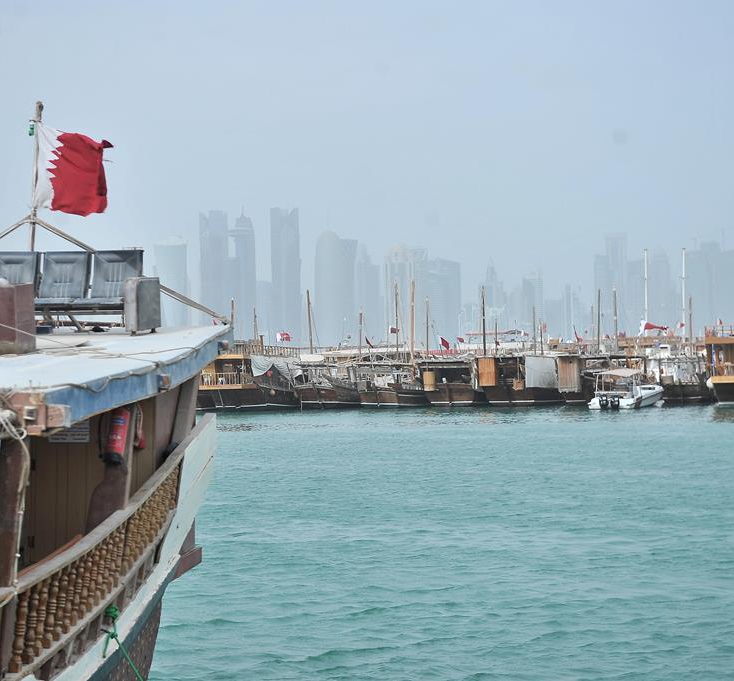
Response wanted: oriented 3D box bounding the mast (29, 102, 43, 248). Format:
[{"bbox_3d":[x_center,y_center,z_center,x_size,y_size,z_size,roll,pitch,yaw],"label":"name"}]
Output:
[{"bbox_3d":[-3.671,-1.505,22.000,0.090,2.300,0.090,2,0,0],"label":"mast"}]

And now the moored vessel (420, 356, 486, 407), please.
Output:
[{"bbox_3d":[6.300,2.774,141.000,4.100,3.600,13.000,0,-1,9],"label":"moored vessel"}]

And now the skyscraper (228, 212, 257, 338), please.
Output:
[{"bbox_3d":[-211.058,-107.983,3400.000,46.000,241.000,42.000,-1,0,0],"label":"skyscraper"}]

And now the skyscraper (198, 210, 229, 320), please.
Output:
[{"bbox_3d":[-273.900,-107.864,3550.000,50.000,245.000,45.000,-1,0,0],"label":"skyscraper"}]

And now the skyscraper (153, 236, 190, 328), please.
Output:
[{"bbox_3d":[-302.659,-65.792,3080.000,52.000,196.000,52.000,0,-1,-6],"label":"skyscraper"}]

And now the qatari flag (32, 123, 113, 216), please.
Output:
[{"bbox_3d":[-3.103,-1.805,21.000,0.880,0.980,0.220,3,-1,5],"label":"qatari flag"}]

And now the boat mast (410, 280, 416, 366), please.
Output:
[{"bbox_3d":[3.202,-1.196,140.000,0.240,6.400,0.240,1,-1,0],"label":"boat mast"}]

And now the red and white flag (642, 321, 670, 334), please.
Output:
[{"bbox_3d":[21.027,-0.947,145.000,2.000,1.000,0.350,0,-1,0],"label":"red and white flag"}]

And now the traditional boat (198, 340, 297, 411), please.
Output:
[{"bbox_3d":[-8.268,2.313,140.000,5.500,4.800,17.000,-1,0,17],"label":"traditional boat"}]

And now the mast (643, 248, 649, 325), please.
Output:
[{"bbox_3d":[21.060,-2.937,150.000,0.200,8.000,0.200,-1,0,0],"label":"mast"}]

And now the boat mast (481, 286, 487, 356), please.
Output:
[{"bbox_3d":[8.387,-1.356,142.000,0.200,5.100,0.200,-1,-1,0],"label":"boat mast"}]

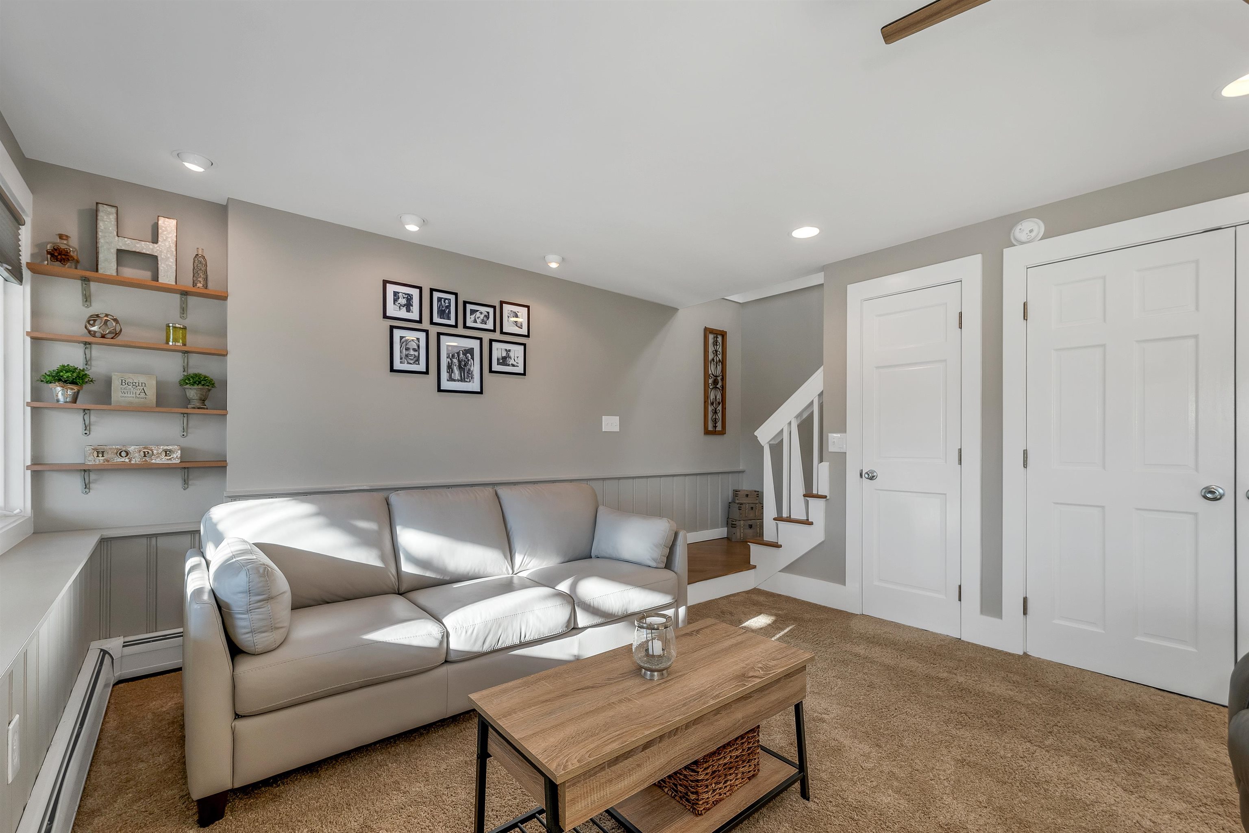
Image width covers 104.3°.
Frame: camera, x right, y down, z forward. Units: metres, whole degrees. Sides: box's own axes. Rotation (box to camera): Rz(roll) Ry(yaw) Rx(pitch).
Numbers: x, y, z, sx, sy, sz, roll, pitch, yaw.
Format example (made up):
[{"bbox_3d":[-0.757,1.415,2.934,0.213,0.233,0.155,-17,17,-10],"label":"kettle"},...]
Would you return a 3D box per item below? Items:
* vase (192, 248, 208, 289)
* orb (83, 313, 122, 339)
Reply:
[{"bbox_3d":[-2.121,-0.735,2.433,0.059,0.216,0.059,1,-2,-38],"label":"vase"},{"bbox_3d":[-2.387,-0.410,2.221,0.118,0.118,0.118,1,-2,-38],"label":"orb"}]

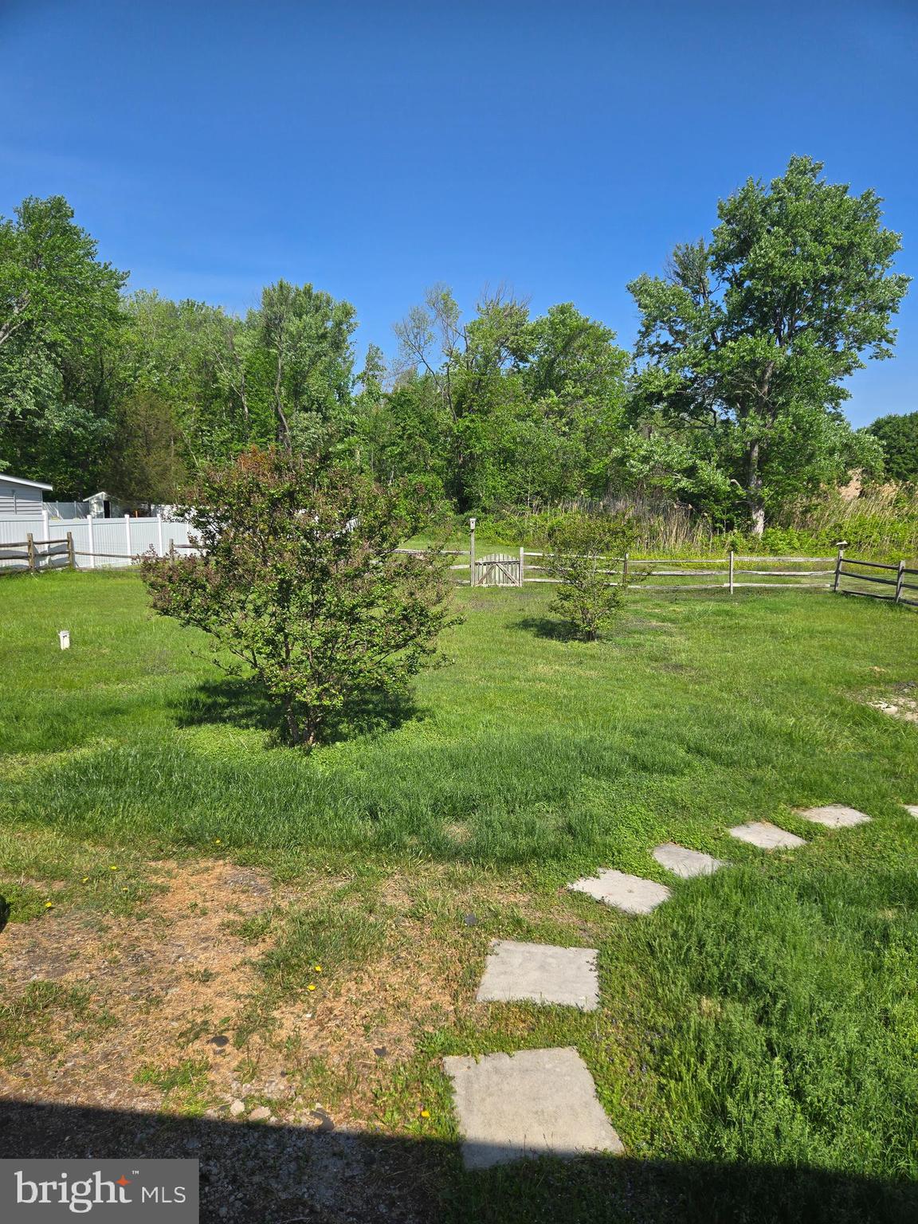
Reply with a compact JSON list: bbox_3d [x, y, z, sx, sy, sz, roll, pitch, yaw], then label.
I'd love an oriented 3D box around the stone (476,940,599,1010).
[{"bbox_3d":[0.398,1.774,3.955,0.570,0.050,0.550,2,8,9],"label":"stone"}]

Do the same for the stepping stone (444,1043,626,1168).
[{"bbox_3d":[0.258,1.885,3.102,0.580,0.050,0.580,-1,8,-9],"label":"stepping stone"}]

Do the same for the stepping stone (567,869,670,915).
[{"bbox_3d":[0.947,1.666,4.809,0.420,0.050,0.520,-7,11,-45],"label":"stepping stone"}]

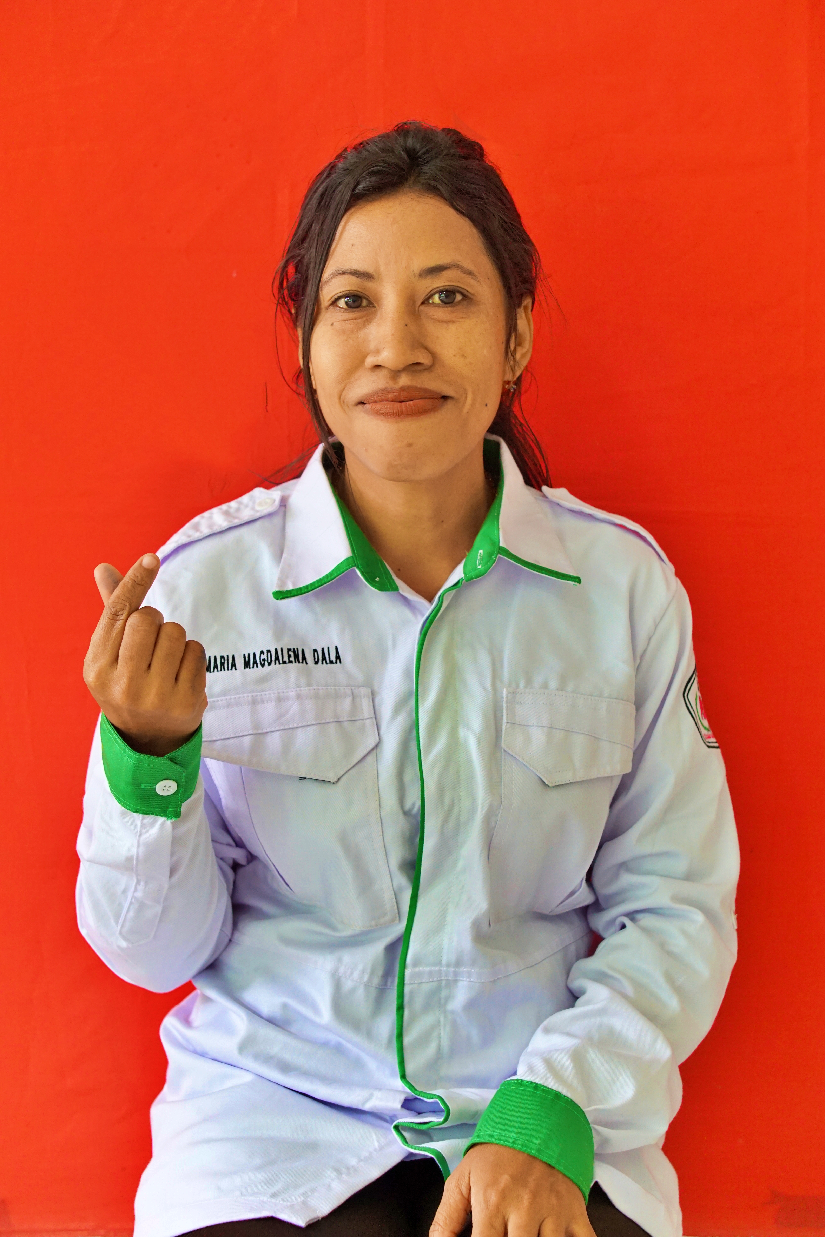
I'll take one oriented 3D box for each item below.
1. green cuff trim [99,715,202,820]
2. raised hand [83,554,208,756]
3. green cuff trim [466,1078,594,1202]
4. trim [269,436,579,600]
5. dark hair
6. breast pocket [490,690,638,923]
[{"bbox_3d":[-0.161,0.085,1.785,0.065,0.060,0.075,-4,40,-4],"label":"green cuff trim"},{"bbox_3d":[-0.161,0.021,1.745,0.077,0.123,0.090,0,5,-6],"label":"raised hand"},{"bbox_3d":[0.077,0.326,1.790,0.087,0.060,0.060,22,-41,-4],"label":"green cuff trim"},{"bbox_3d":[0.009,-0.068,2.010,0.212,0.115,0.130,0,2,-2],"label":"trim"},{"bbox_3d":[0.000,-0.222,2.045,0.195,0.260,0.210,-2,0,4],"label":"dark hair"},{"bbox_3d":[0.101,0.126,1.945,0.105,0.163,0.040,0,1,-22],"label":"breast pocket"}]

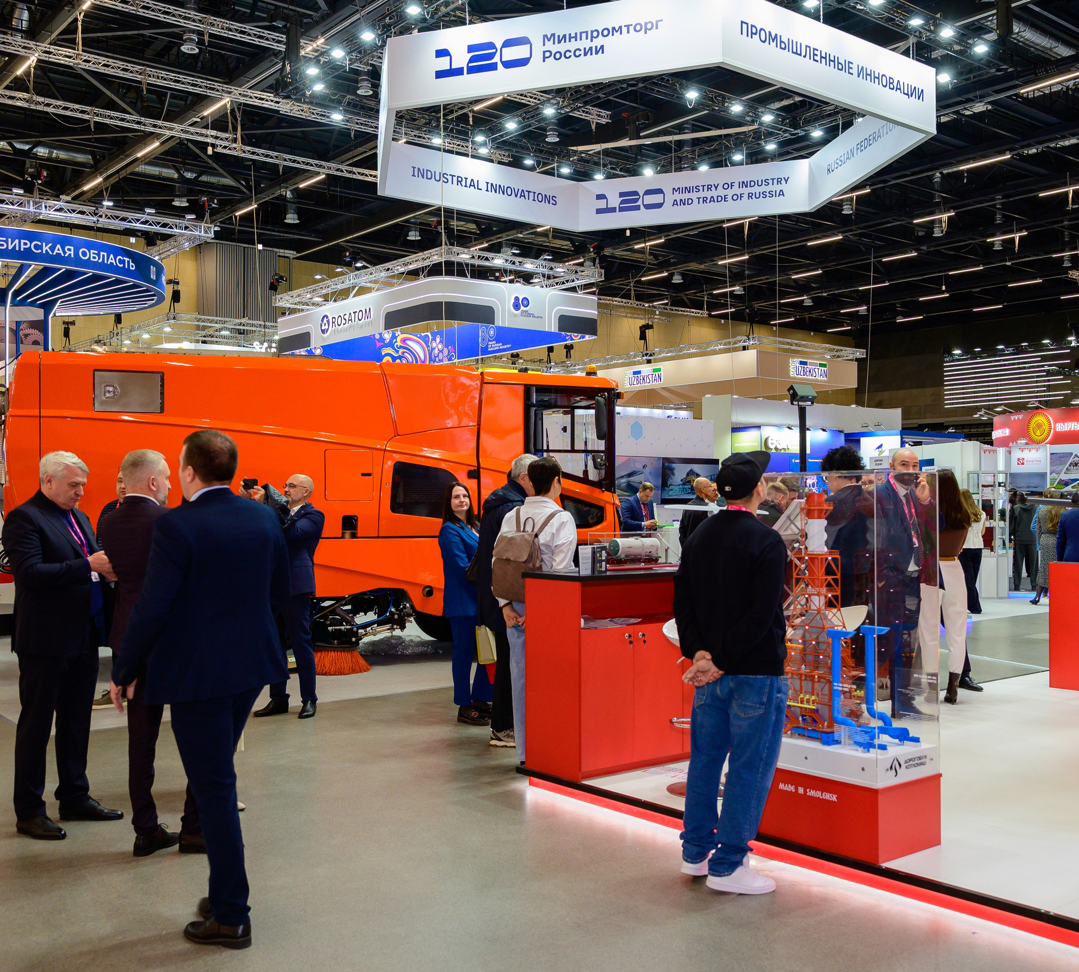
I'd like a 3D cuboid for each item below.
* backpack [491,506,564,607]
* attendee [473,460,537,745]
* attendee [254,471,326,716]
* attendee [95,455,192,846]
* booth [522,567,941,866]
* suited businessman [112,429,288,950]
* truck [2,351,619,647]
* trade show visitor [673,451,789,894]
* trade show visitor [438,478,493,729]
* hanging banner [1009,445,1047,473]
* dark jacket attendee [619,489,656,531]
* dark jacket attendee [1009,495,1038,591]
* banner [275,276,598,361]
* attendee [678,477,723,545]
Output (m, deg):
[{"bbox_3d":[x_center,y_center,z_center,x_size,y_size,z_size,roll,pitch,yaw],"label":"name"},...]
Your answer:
[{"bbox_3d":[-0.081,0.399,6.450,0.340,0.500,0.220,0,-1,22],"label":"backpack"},{"bbox_3d":[-0.203,0.718,7.080,0.520,1.790,0.360,0,-1,34],"label":"attendee"},{"bbox_3d":[-1.866,0.785,8.380,0.550,1.750,0.520,0,-1,-31],"label":"attendee"},{"bbox_3d":[-1.732,0.727,5.060,0.520,1.770,0.380,-1,-1,40],"label":"attendee"},{"bbox_3d":[1.100,0.989,5.730,1.200,1.100,2.200,0,-1,-41],"label":"booth"},{"bbox_3d":[-1.190,0.713,4.020,0.580,1.780,0.420,0,-1,-21],"label":"suited businessman"},{"bbox_3d":[-2.420,0.216,12.750,6.200,2.970,2.500,0,-1,-18],"label":"truck"},{"bbox_3d":[0.785,0.739,4.660,0.470,1.770,0.330,0,-1,36],"label":"trade show visitor"},{"bbox_3d":[-0.509,0.812,8.100,0.340,1.690,0.450,0,-1,38],"label":"trade show visitor"},{"bbox_3d":[8.959,-0.491,20.800,0.040,0.510,0.750,0,-1,-41],"label":"hanging banner"},{"bbox_3d":[1.272,0.791,14.800,0.500,1.720,0.380,0,-1,-37],"label":"dark jacket attendee"},{"bbox_3d":[7.851,0.825,18.400,0.500,1.660,0.340,0,-1,30],"label":"dark jacket attendee"},{"bbox_3d":[-2.950,-4.200,30.000,4.700,1.030,7.900,1,-1,-40],"label":"banner"},{"bbox_3d":[1.615,0.801,11.200,0.360,1.760,0.520,0,-1,-18],"label":"attendee"}]

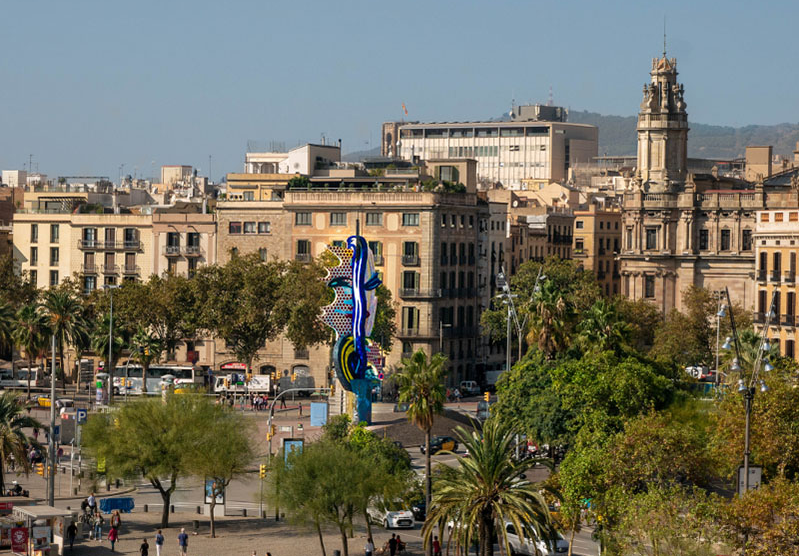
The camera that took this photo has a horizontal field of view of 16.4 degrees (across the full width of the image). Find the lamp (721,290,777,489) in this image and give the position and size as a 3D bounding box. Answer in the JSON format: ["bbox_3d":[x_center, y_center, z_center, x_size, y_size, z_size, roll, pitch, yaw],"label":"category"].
[{"bbox_3d":[19.435,8.312,154.528,3.200,15.500,1.800,1,0,0],"label":"lamp"}]

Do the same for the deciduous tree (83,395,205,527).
[{"bbox_3d":[-15.740,11.385,170.981,7.200,7.900,6.800,1,0,0],"label":"deciduous tree"}]

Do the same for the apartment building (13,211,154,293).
[{"bbox_3d":[-39.217,2.508,372.186,20.400,23.000,15.000,1,0,18],"label":"apartment building"}]

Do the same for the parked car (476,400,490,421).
[{"bbox_3d":[10.035,14.906,307.307,1.850,1.700,4.400,1,0,14],"label":"parked car"}]

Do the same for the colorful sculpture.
[{"bbox_3d":[-4.847,5.320,276.836,5.800,19.100,4.000,1,1,-21],"label":"colorful sculpture"}]

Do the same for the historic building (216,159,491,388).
[{"bbox_3d":[-5.994,-0.226,365.070,30.300,29.500,22.000,1,0,18],"label":"historic building"}]

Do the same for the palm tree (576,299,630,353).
[{"bbox_3d":[19.384,8.749,261.967,4.800,13.300,4.800,1,0,0],"label":"palm tree"}]

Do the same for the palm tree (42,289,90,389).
[{"bbox_3d":[-38.317,7.480,317.896,5.500,12.100,5.500,1,1,0],"label":"palm tree"}]

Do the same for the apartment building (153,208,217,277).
[{"bbox_3d":[-26.422,2.933,379.940,9.500,24.200,13.000,1,0,24],"label":"apartment building"}]

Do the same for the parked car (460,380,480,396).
[{"bbox_3d":[8.426,13.278,330.984,1.800,1.830,4.300,1,1,16],"label":"parked car"}]

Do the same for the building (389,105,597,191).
[{"bbox_3d":[24.496,-16.913,679.740,45.100,51.200,20.500,1,0,37],"label":"building"}]

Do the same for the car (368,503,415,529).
[{"bbox_3d":[-0.567,15.716,185.486,1.800,1.600,4.300,1,1,-19],"label":"car"}]

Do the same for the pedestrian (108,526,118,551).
[{"bbox_3d":[-16.113,14.662,156.252,0.520,1.520,0.400,1,0,-6],"label":"pedestrian"}]

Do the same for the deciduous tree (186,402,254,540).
[{"bbox_3d":[-11.331,12.184,175.426,4.600,8.600,4.600,1,1,0],"label":"deciduous tree"}]

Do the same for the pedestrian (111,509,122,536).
[{"bbox_3d":[-16.717,14.574,163.549,0.520,1.660,0.400,1,0,6],"label":"pedestrian"}]

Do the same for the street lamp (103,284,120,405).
[{"bbox_3d":[-32.800,7.577,315.967,2.100,13.600,0.500,1,0,0],"label":"street lamp"}]

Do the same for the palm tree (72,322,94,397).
[{"bbox_3d":[-36.538,9.329,319.928,2.800,8.400,2.800,1,1,0],"label":"palm tree"}]

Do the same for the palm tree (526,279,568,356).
[{"bbox_3d":[14.145,7.836,264.870,4.200,15.200,4.200,1,1,0],"label":"palm tree"}]

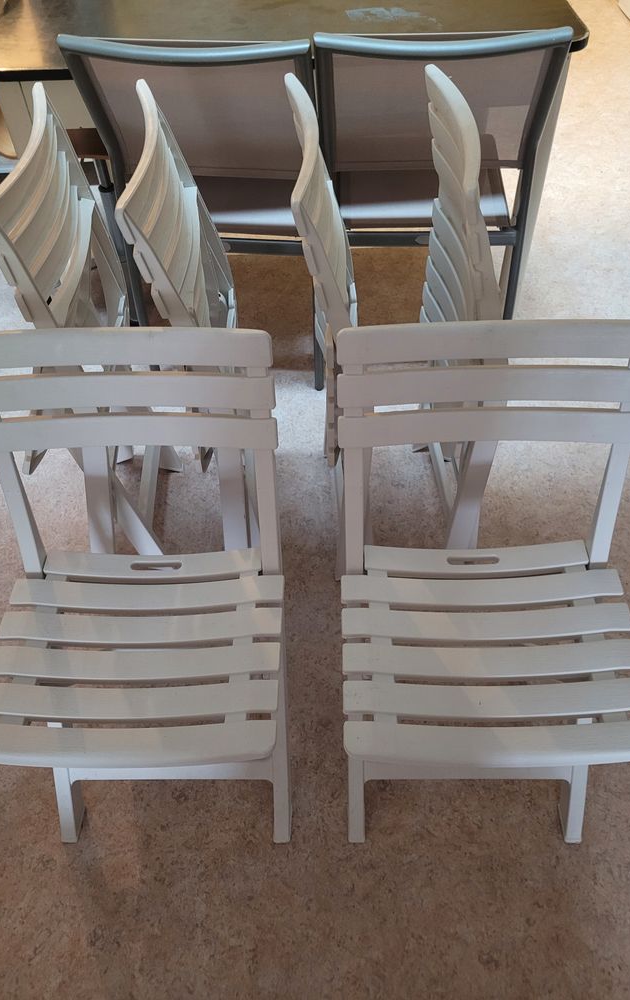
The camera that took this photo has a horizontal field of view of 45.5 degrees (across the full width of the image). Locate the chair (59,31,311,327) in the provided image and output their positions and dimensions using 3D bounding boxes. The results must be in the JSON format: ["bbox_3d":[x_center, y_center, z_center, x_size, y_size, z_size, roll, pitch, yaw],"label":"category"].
[{"bbox_3d":[-0.191,-0.781,1.900,0.470,0.869,0.566,5,50,6],"label":"chair"}]

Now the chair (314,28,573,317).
[{"bbox_3d":[0.261,-0.784,1.884,0.470,0.869,0.566,0,50,3],"label":"chair"}]

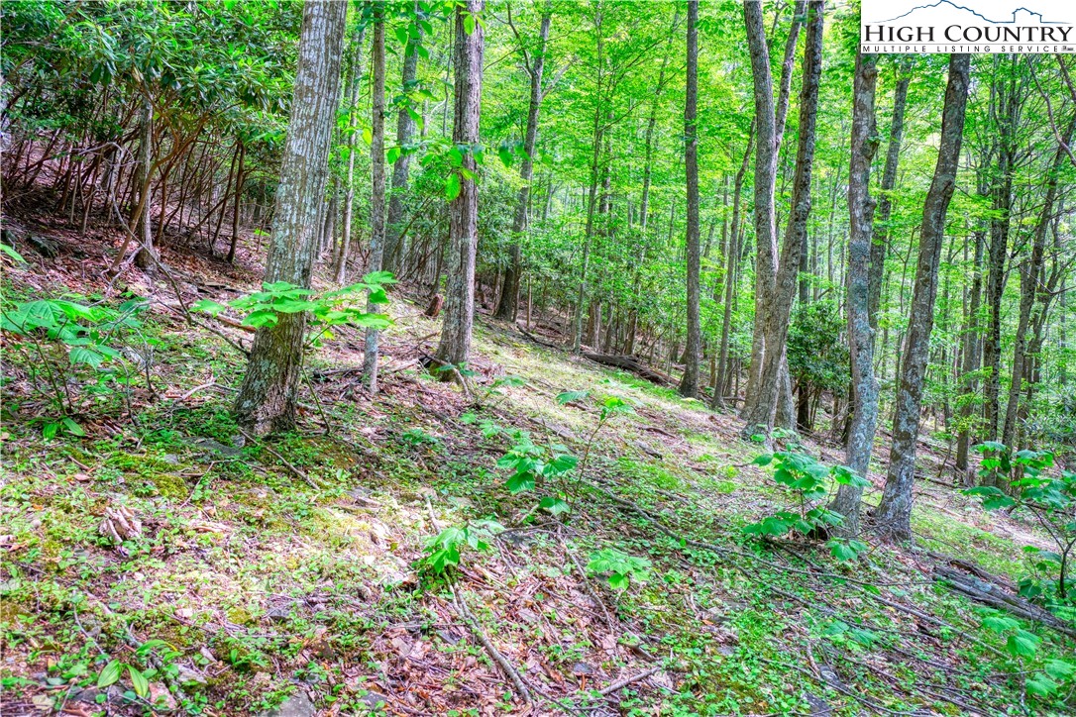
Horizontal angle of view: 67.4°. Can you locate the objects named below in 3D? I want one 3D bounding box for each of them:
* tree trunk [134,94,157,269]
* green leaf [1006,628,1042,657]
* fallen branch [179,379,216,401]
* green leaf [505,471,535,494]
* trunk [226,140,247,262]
[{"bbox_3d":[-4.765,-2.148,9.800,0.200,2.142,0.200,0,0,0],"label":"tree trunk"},{"bbox_3d":[2.463,1.461,4.100,0.140,0.030,0.140,0,29,-14],"label":"green leaf"},{"bbox_3d":[-2.135,0.201,5.075,0.060,0.050,0.284,20,25,14],"label":"fallen branch"},{"bbox_3d":[-0.096,0.692,4.500,0.150,0.035,0.150,2,34,13],"label":"green leaf"},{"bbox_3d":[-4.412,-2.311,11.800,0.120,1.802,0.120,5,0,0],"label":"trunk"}]

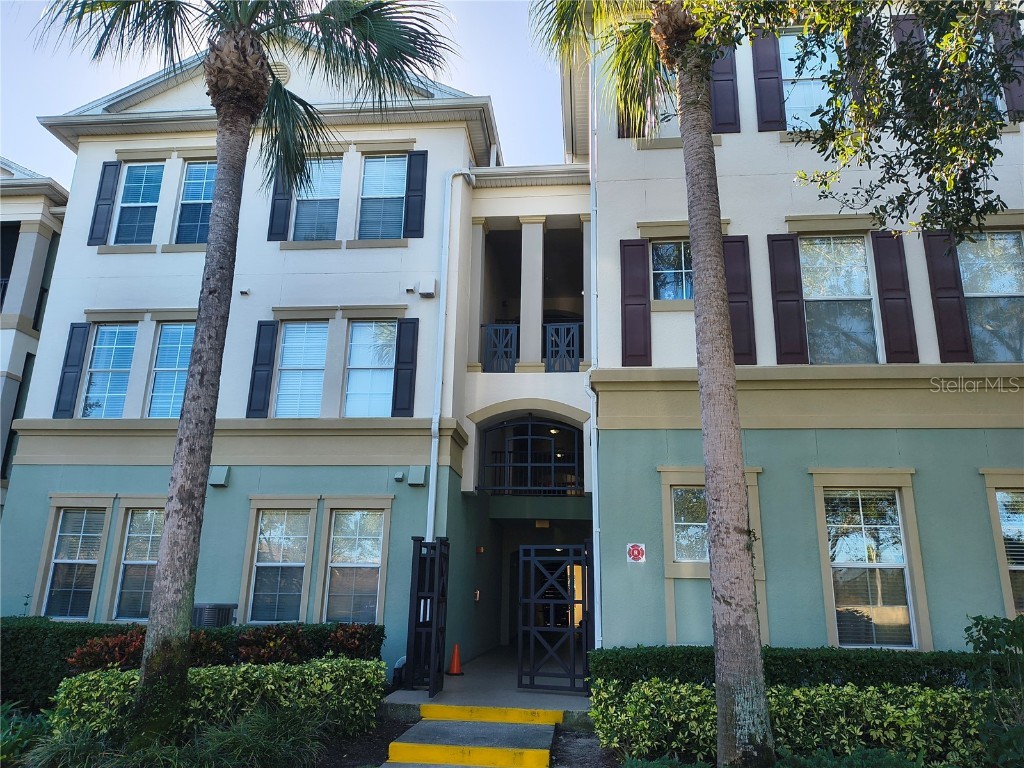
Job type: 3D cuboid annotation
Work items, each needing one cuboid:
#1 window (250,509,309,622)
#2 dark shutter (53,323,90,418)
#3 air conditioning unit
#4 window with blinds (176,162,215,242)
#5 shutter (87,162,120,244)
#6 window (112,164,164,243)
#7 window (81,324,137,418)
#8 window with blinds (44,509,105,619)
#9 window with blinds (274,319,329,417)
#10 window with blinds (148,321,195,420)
[{"bbox_3d":[-3.813,2.998,12.208,0.887,1.844,0.110,0,-16,5],"label":"window"},{"bbox_3d":[-7.695,-0.233,12.974,0.371,1.737,0.050,0,-16,5],"label":"dark shutter"},{"bbox_3d":[-4.834,3.804,11.307,0.800,0.850,0.800,0,-16,5],"label":"air conditioning unit"},{"bbox_3d":[-5.738,-3.372,13.805,0.860,1.736,0.100,0,-16,5],"label":"window with blinds"},{"bbox_3d":[-7.616,-3.377,13.864,0.362,1.752,0.050,0,-16,5],"label":"shutter"},{"bbox_3d":[-7.051,-3.411,13.949,0.852,1.737,0.100,0,-16,5],"label":"window"},{"bbox_3d":[-7.090,-0.250,13.047,0.829,1.769,0.100,0,-16,5],"label":"window"},{"bbox_3d":[-7.371,3.031,12.521,0.838,1.835,0.110,0,-16,5],"label":"window with blinds"},{"bbox_3d":[-3.612,-0.268,12.759,0.838,1.737,0.100,0,-16,5],"label":"window with blinds"},{"bbox_3d":[-5.873,-0.240,12.942,0.840,1.730,0.100,0,-16,5],"label":"window with blinds"}]

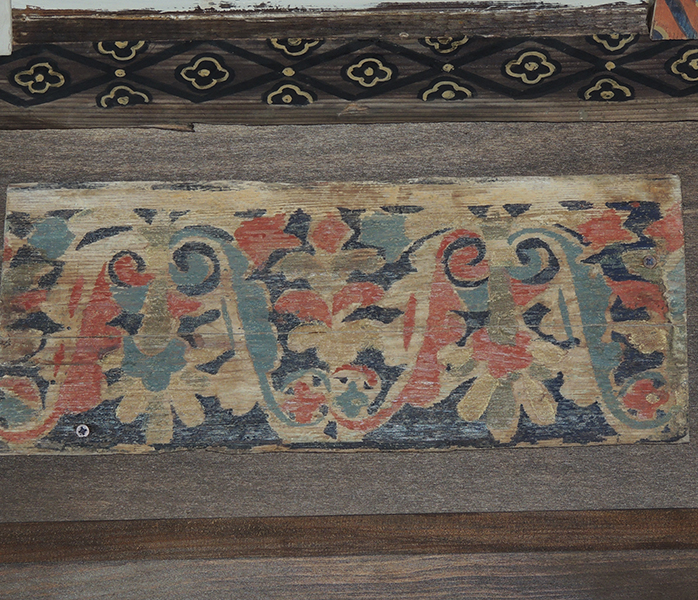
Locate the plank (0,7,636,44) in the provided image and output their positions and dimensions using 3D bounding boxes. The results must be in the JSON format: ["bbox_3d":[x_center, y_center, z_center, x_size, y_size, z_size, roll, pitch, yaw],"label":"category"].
[{"bbox_3d":[-0.011,-0.168,3.259,0.399,0.021,0.020,-1,-22,0],"label":"plank"}]

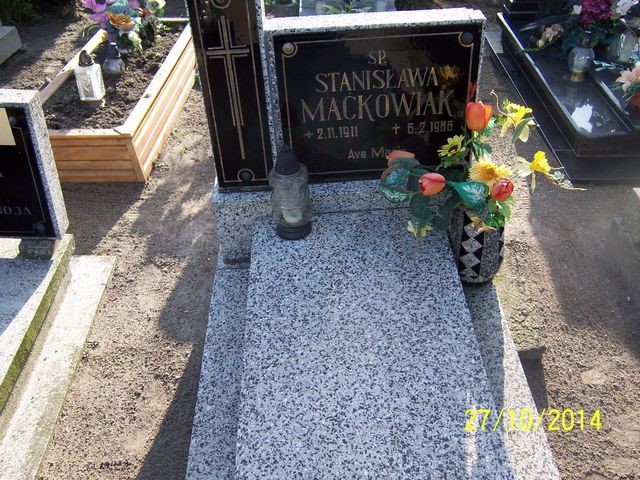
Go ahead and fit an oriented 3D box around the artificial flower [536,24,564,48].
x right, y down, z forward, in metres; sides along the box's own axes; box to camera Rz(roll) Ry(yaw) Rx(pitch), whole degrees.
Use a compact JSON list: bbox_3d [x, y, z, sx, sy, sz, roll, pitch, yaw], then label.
[{"bbox_3d":[1.079,-0.953,2.857,0.125,0.080,0.100,-3,40,1],"label":"artificial flower"}]

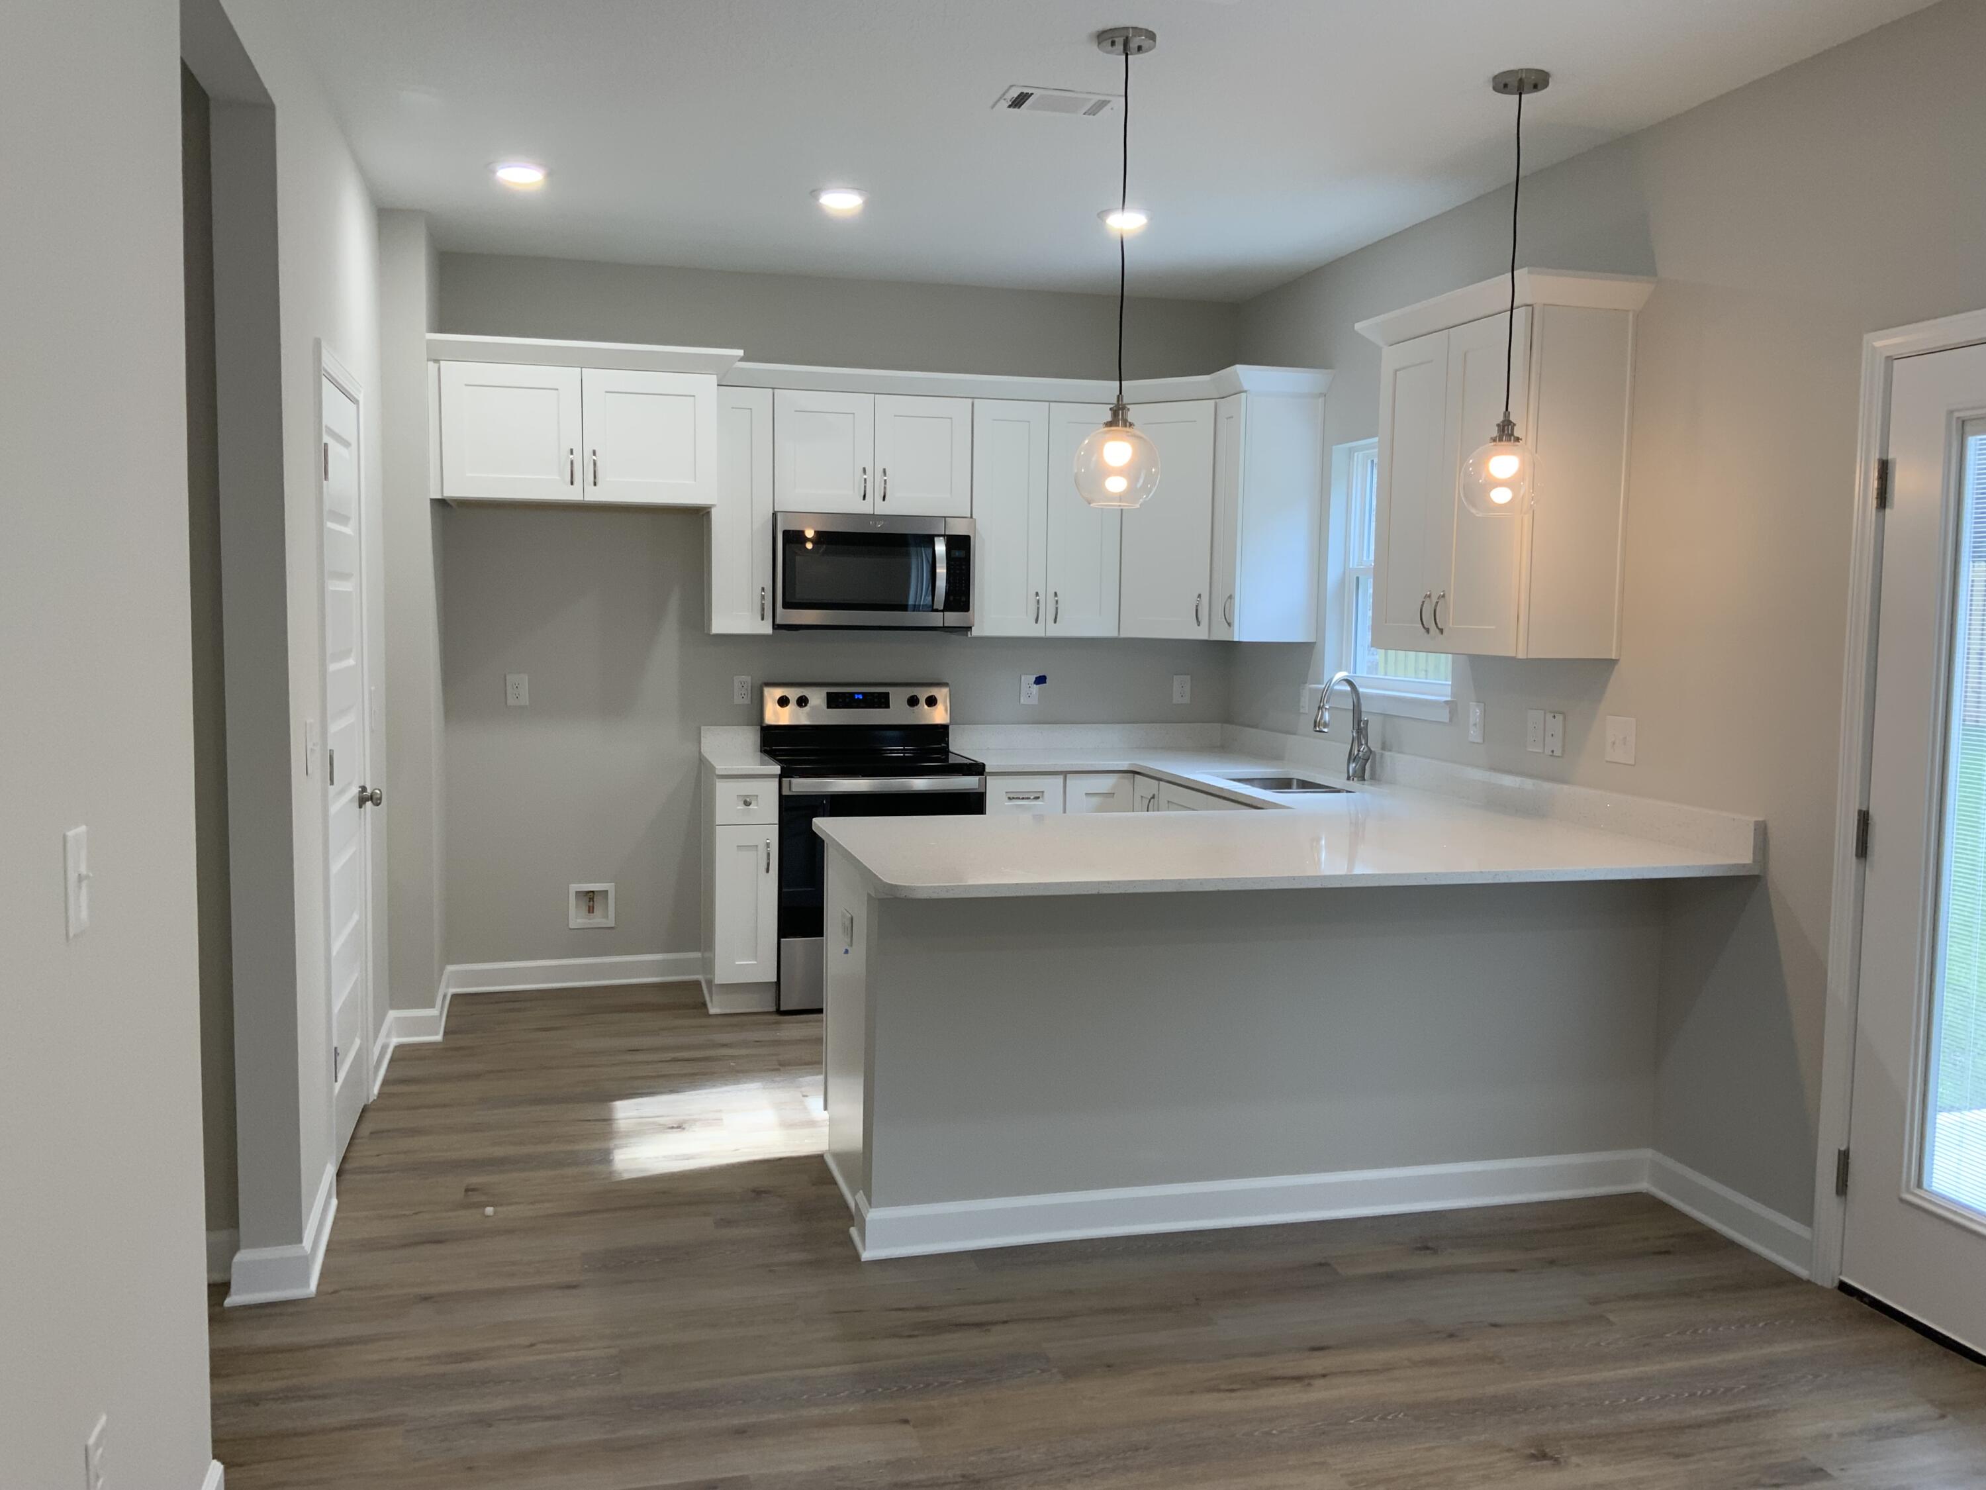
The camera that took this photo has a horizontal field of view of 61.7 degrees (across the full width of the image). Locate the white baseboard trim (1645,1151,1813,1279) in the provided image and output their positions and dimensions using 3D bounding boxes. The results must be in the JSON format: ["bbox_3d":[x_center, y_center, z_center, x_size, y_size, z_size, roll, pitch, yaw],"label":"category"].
[{"bbox_3d":[1.785,1.130,4.055,0.025,0.112,0.600,0,5,-15],"label":"white baseboard trim"}]

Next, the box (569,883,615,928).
[{"bbox_3d":[-1.562,0.626,6.495,0.168,0.180,0.080,-1,5,-15],"label":"box"}]

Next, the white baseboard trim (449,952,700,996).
[{"bbox_3d":[-1.623,0.887,6.481,0.970,0.112,0.025,0,5,-15],"label":"white baseboard trim"}]

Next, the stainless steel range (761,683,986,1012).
[{"bbox_3d":[-0.471,0.372,6.399,0.757,1.186,0.640,-1,5,-15],"label":"stainless steel range"}]

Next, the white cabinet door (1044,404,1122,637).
[{"bbox_3d":[0.359,-0.874,6.518,0.301,0.901,0.025,0,5,-15],"label":"white cabinet door"}]

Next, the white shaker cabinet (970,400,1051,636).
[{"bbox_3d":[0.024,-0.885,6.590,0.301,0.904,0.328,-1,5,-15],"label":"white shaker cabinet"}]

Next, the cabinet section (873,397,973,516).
[{"bbox_3d":[-0.265,-1.098,6.340,0.378,0.447,0.025,0,5,-15],"label":"cabinet section"}]

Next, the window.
[{"bbox_3d":[1.382,-0.586,5.729,0.120,0.950,0.920,0,5,-15],"label":"window"}]

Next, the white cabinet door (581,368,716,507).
[{"bbox_3d":[-1.187,-1.063,5.772,0.453,0.447,0.025,0,5,-15],"label":"white cabinet door"}]

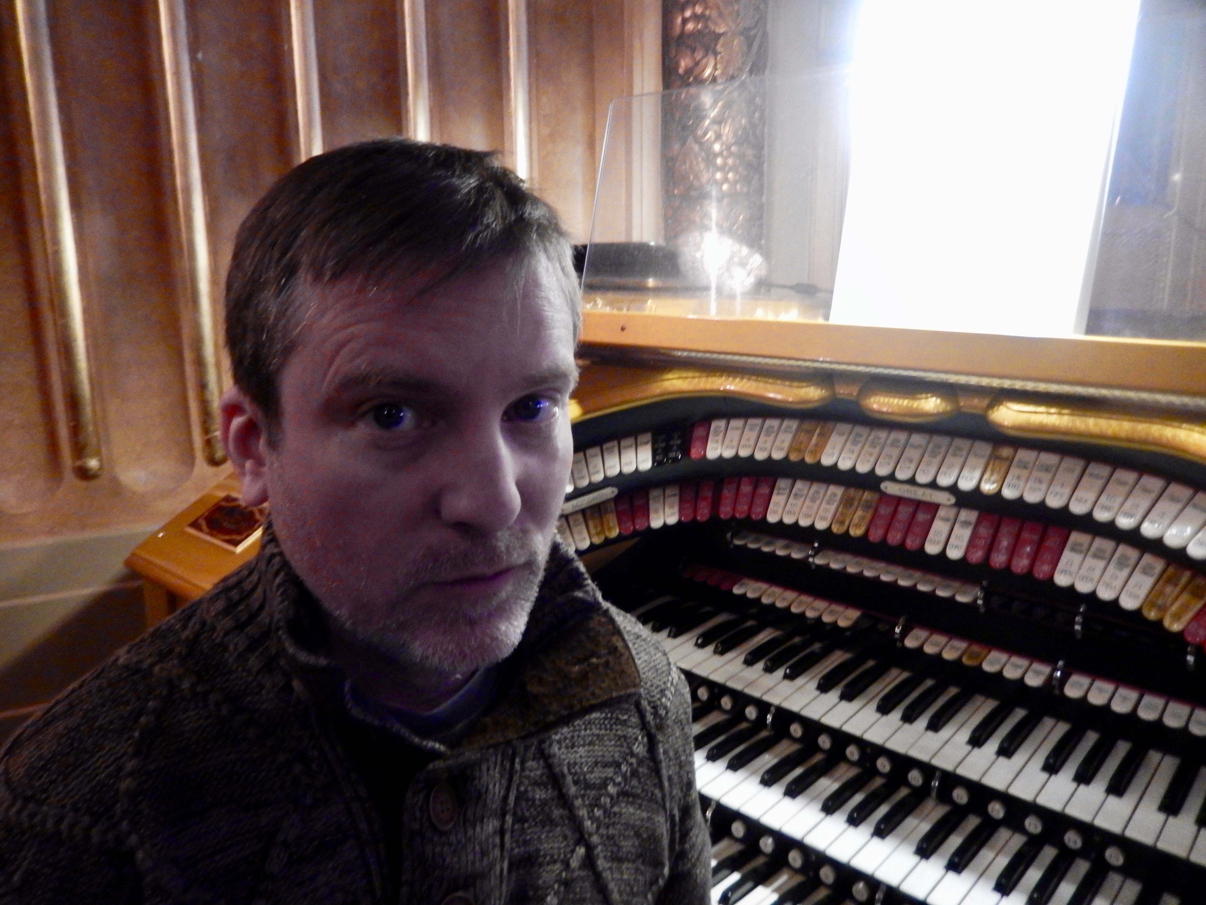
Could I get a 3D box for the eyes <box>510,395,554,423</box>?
[{"bbox_3d":[-0.034,-0.020,0.405,0.023,0.013,0.013,-4,8,-29],"label":"eyes"}]

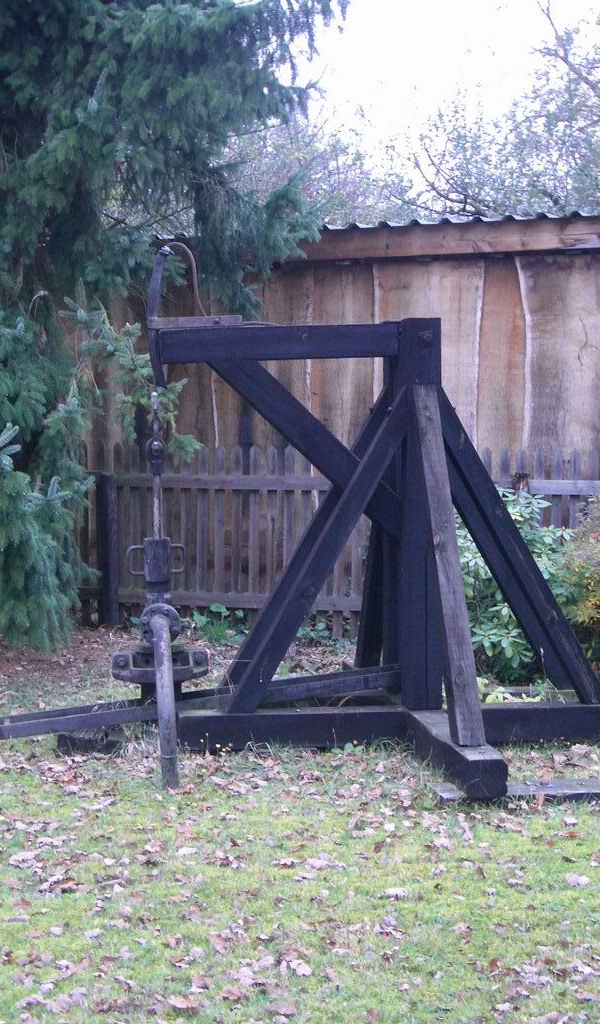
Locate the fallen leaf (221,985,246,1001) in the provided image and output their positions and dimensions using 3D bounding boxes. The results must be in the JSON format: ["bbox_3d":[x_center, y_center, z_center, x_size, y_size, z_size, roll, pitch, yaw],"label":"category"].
[{"bbox_3d":[-0.171,1.238,3.736,0.064,0.020,0.060,0,3,-3],"label":"fallen leaf"}]

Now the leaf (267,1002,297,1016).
[{"bbox_3d":[-0.046,1.243,3.623,0.073,0.015,0.056,0,3,-1],"label":"leaf"}]

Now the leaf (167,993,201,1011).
[{"bbox_3d":[-0.295,1.241,3.676,0.083,0.020,0.070,0,3,-5],"label":"leaf"}]

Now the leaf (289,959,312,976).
[{"bbox_3d":[0.001,1.230,3.913,0.060,0.020,0.075,0,3,0],"label":"leaf"}]

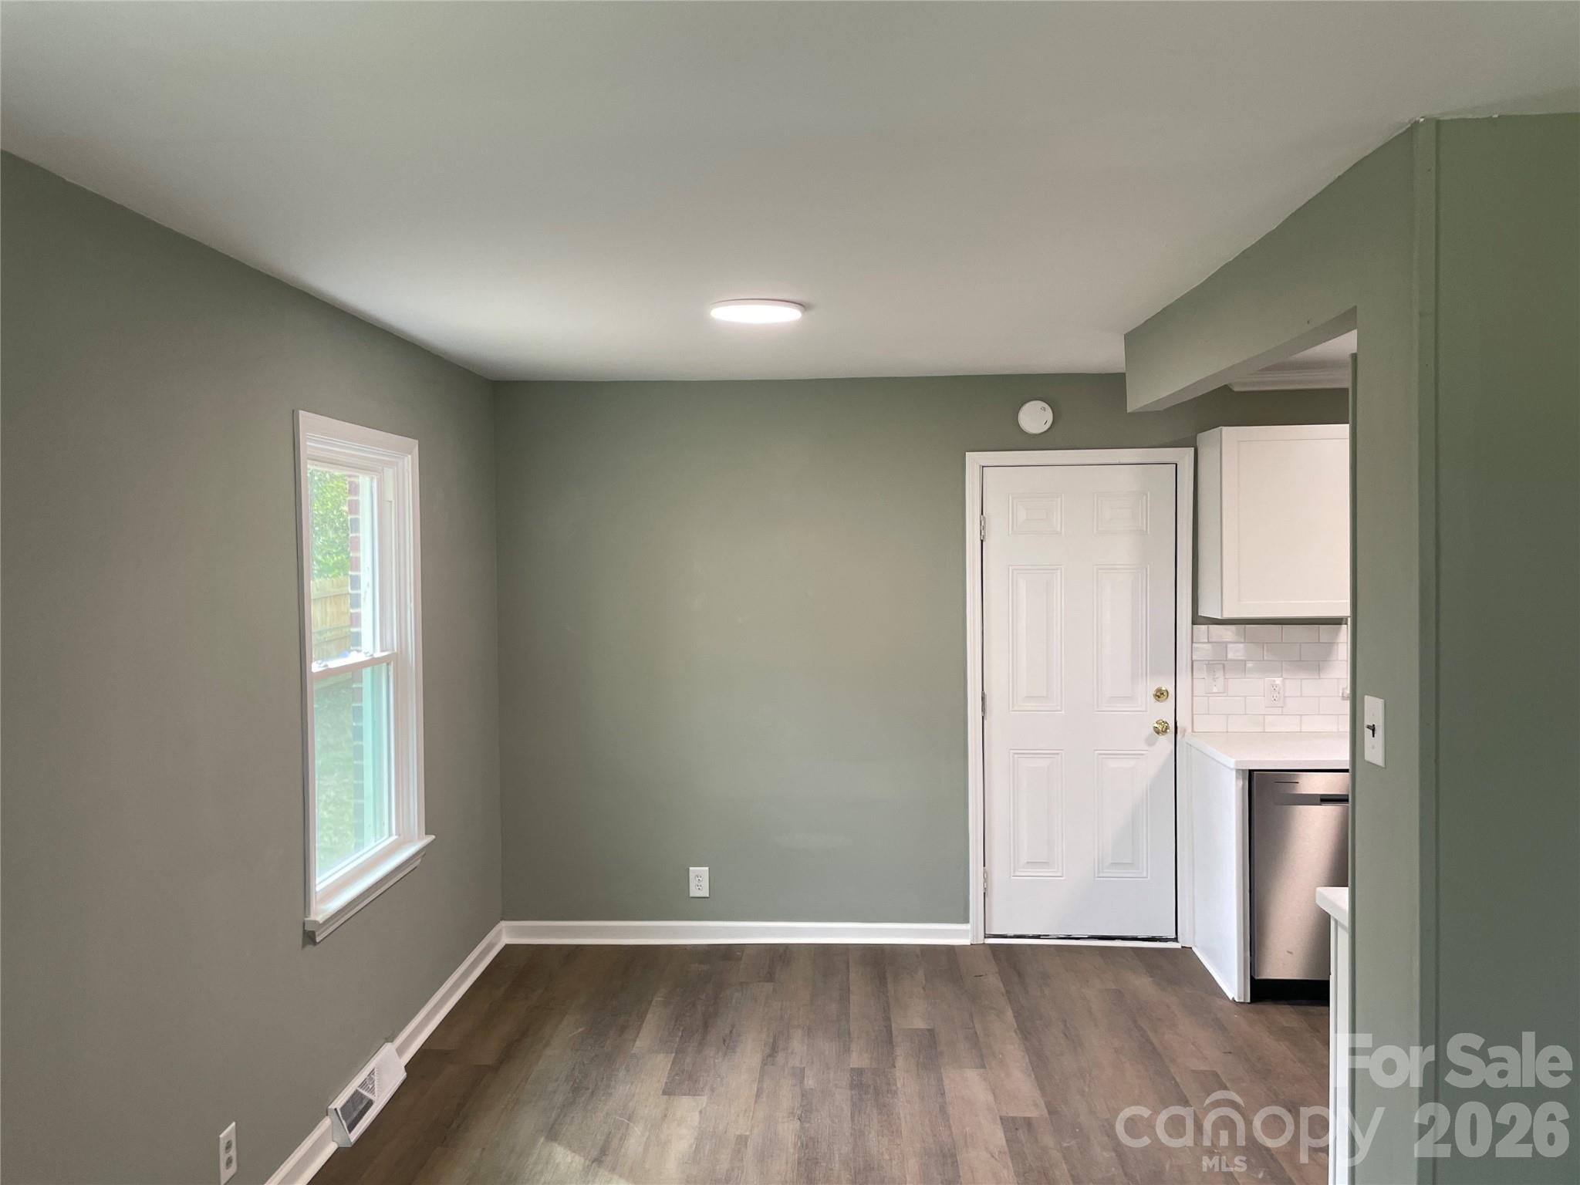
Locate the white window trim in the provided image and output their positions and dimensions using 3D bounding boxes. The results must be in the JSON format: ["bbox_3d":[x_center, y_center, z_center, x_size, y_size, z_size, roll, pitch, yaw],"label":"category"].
[{"bbox_3d":[-1.324,0.227,3.715,0.090,1.478,0.975,-1,2,2],"label":"white window trim"}]

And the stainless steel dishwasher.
[{"bbox_3d":[2.037,1.056,4.703,0.602,0.825,0.605,-1,2,2],"label":"stainless steel dishwasher"}]

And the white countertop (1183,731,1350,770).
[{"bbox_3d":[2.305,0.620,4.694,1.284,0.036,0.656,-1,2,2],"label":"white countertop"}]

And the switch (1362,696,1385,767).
[{"bbox_3d":[1.091,0.260,2.230,0.014,0.125,0.077,-1,2,2],"label":"switch"}]

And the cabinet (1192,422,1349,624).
[{"bbox_3d":[2.021,-0.284,4.842,0.607,0.758,0.315,-1,2,2],"label":"cabinet"}]

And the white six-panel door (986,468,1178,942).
[{"bbox_3d":[1.241,0.470,5.074,0.815,2.019,0.047,-1,2,2],"label":"white six-panel door"}]

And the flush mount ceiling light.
[{"bbox_3d":[-0.099,-0.843,3.562,0.284,0.027,0.284,-1,2,2],"label":"flush mount ceiling light"}]

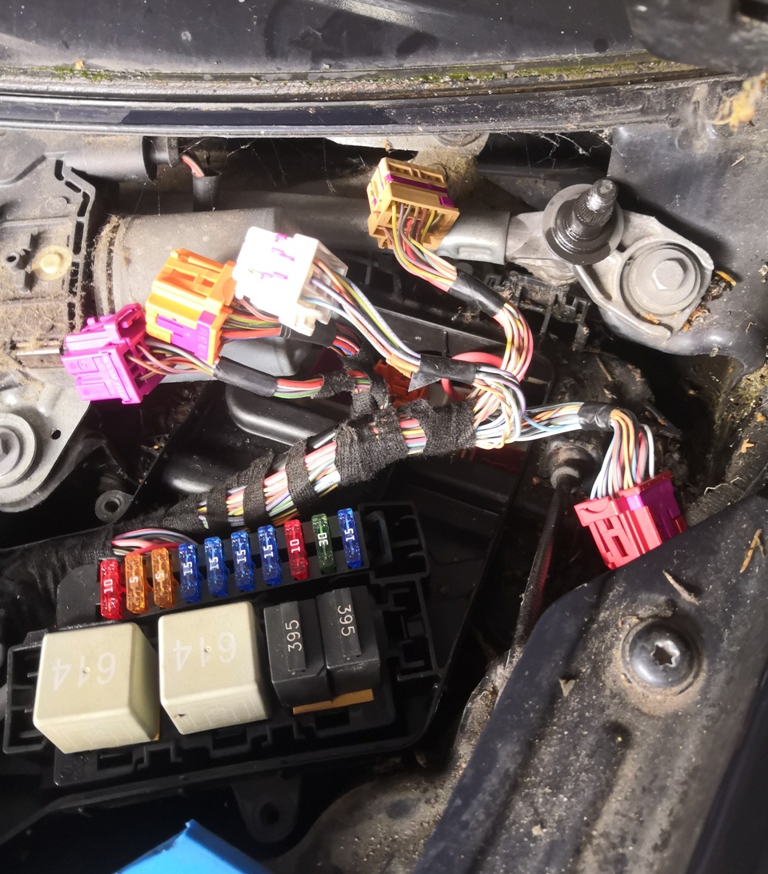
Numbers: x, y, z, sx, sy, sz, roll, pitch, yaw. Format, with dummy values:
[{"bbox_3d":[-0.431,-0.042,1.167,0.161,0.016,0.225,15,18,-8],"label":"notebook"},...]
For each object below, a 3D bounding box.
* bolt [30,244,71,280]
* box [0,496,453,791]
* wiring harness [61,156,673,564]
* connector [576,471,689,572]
[{"bbox_3d":[-0.118,-0.061,0.283,0.015,0.006,0.014,0,76,-2],"label":"bolt"},{"bbox_3d":[-0.053,0.067,0.259,0.139,0.047,0.082,-9,51,-3],"label":"box"},{"bbox_3d":[-0.005,-0.025,0.270,0.198,0.082,0.115,-1,52,2],"label":"wiring harness"},{"bbox_3d":[0.083,0.029,0.268,0.020,0.028,0.027,-13,82,-42],"label":"connector"}]

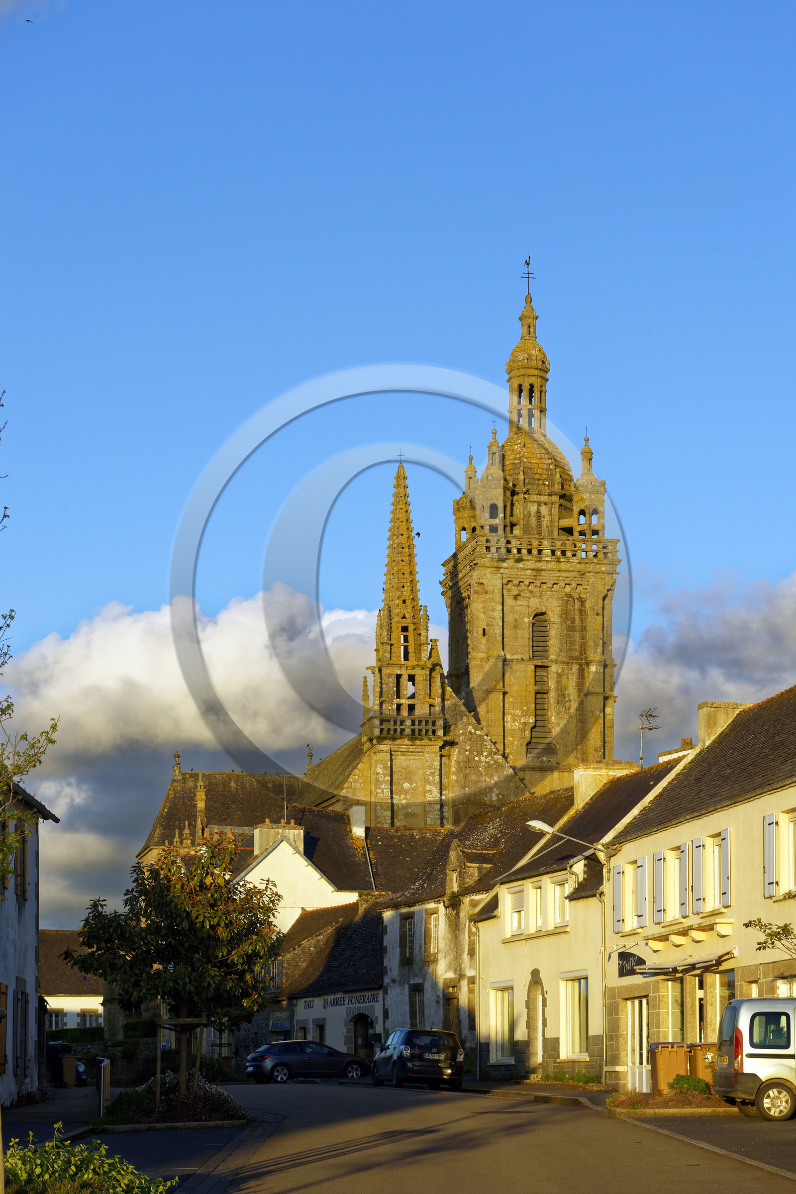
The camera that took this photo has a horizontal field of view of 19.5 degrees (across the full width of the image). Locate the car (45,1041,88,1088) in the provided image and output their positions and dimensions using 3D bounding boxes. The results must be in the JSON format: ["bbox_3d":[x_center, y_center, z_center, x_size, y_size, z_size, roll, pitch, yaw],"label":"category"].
[{"bbox_3d":[-11.617,16.026,79.621,1.660,1.540,3.700,2,-9,-13],"label":"car"}]

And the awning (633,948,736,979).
[{"bbox_3d":[5.915,7.651,48.437,0.700,0.500,4.400,2,-9,-13],"label":"awning"}]

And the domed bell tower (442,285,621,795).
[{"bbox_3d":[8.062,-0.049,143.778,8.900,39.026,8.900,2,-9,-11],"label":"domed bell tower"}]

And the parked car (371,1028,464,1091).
[{"bbox_3d":[0.508,12.371,62.327,1.790,1.620,4.440,1,-9,-9],"label":"parked car"}]

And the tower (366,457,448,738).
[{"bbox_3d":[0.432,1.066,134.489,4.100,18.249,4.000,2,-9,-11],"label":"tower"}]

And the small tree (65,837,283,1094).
[{"bbox_3d":[-3.606,6.060,37.638,3.500,4.315,3.400,0,-9,0],"label":"small tree"}]

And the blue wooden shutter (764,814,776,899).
[{"bbox_3d":[7.151,4.994,44.689,0.045,1.557,0.460,2,-9,-13],"label":"blue wooden shutter"}]

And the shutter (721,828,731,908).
[{"bbox_3d":[6.627,5.489,46.889,0.045,1.530,0.460,2,-9,-13],"label":"shutter"}]

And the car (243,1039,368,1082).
[{"bbox_3d":[-2.923,15.734,78.713,4.230,1.446,1.810,3,-10,-20],"label":"car"}]

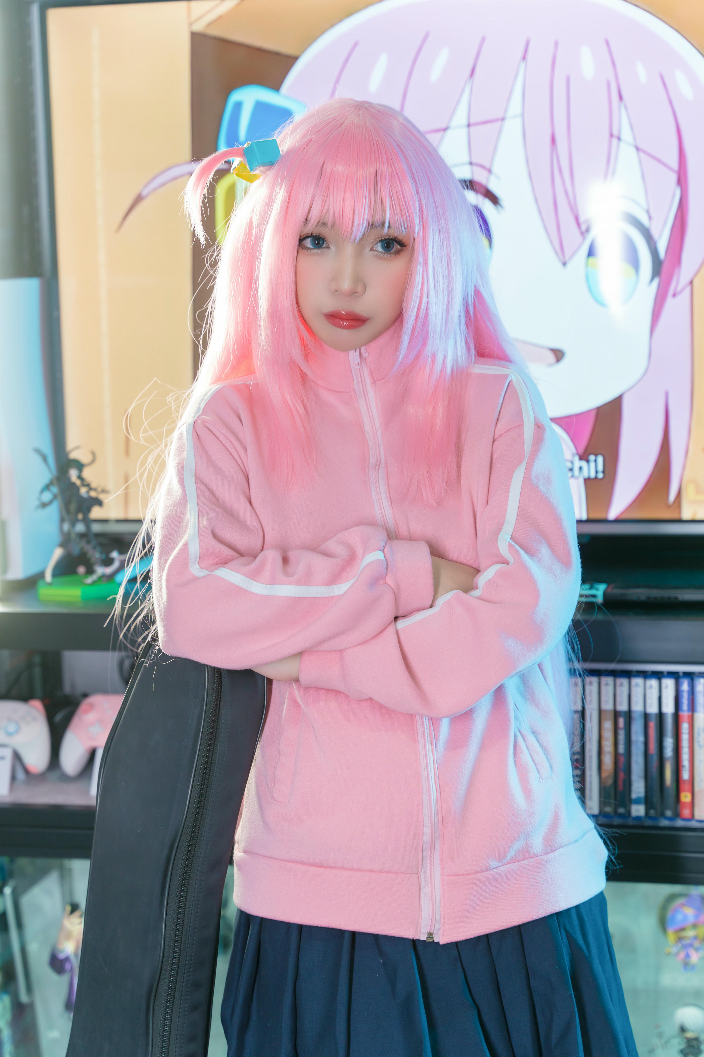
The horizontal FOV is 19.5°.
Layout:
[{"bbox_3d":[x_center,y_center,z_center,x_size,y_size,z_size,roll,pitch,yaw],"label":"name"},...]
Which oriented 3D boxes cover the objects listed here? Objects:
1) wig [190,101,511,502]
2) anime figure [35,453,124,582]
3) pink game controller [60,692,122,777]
[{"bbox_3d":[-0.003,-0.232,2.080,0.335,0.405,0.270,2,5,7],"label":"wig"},{"bbox_3d":[-0.370,-0.017,2.770,0.118,0.182,0.100,0,5,14],"label":"anime figure"},{"bbox_3d":[-0.303,0.268,2.660,0.153,0.105,0.060,0,-13,14],"label":"pink game controller"}]

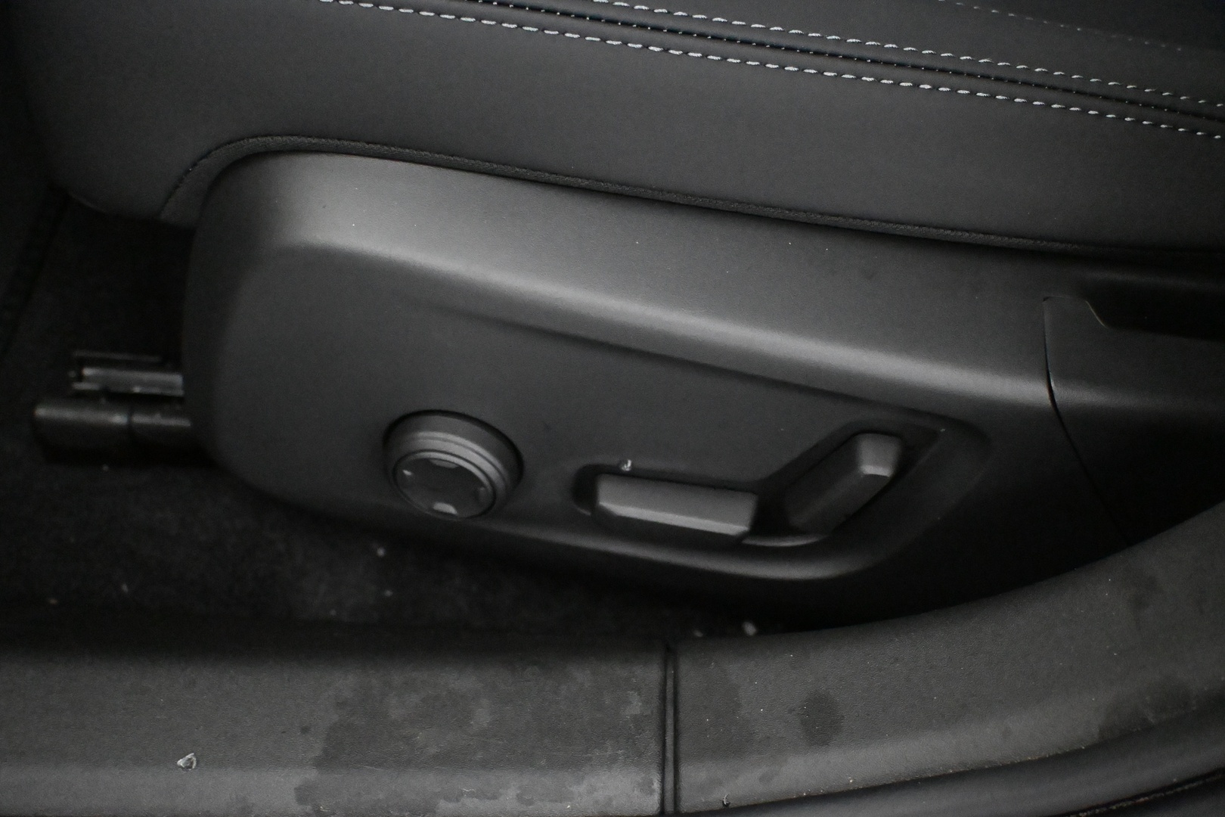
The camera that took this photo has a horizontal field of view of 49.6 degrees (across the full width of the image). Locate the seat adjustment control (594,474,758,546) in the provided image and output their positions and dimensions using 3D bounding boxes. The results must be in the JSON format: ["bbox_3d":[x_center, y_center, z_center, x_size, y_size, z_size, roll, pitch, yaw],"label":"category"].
[{"bbox_3d":[0.025,0.040,0.509,0.060,0.013,0.018,9,47,1],"label":"seat adjustment control"}]

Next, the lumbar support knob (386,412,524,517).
[{"bbox_3d":[-0.061,0.024,0.497,0.052,0.052,0.014,7,47,7],"label":"lumbar support knob"}]

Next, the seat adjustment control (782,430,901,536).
[{"bbox_3d":[0.084,0.029,0.487,0.014,0.046,0.018,27,44,-18],"label":"seat adjustment control"}]

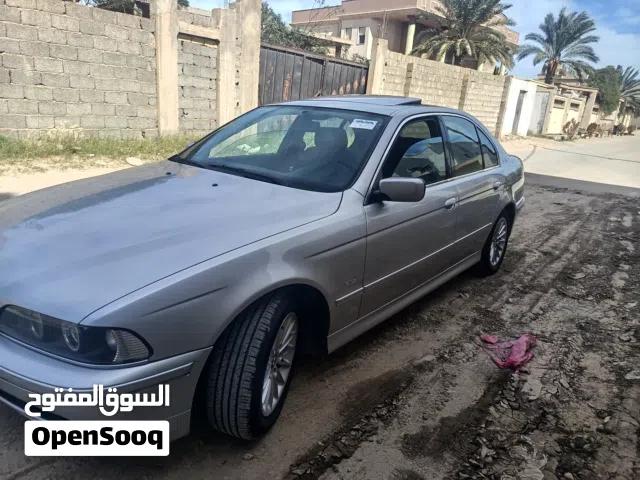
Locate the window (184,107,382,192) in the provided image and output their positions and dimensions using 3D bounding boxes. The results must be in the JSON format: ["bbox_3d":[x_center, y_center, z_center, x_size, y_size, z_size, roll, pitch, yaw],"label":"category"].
[{"bbox_3d":[-0.278,-0.615,2.700,1.430,0.150,0.840,16,48,36],"label":"window"}]

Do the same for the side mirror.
[{"bbox_3d":[0.399,-0.244,2.155,0.220,0.130,0.120,16,20,36],"label":"side mirror"}]

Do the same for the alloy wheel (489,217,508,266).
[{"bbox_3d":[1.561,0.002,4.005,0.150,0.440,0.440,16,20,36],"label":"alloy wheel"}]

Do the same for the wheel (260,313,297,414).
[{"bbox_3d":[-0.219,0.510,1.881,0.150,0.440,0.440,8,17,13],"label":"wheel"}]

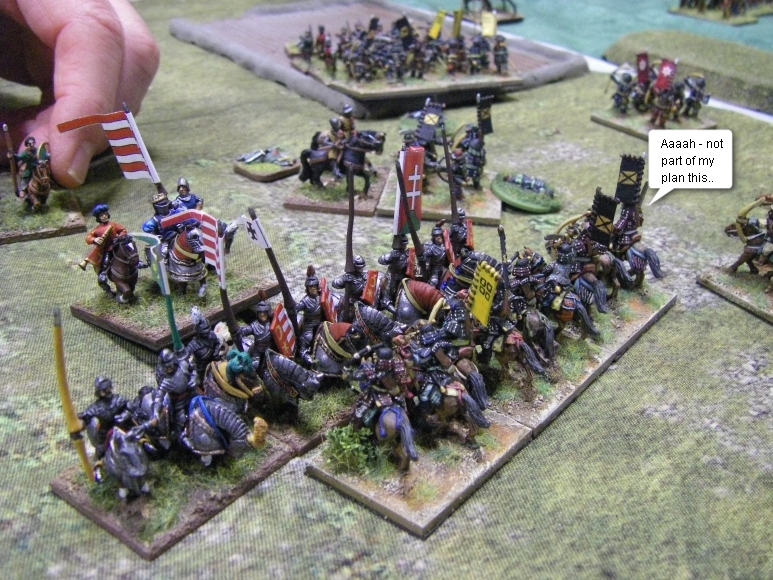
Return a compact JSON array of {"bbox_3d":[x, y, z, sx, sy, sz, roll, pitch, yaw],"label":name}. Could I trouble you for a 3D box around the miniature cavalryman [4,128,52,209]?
[{"bbox_3d":[-0.135,-0.046,0.317,0.015,0.028,0.021,-16,31,-26],"label":"miniature cavalryman"}]

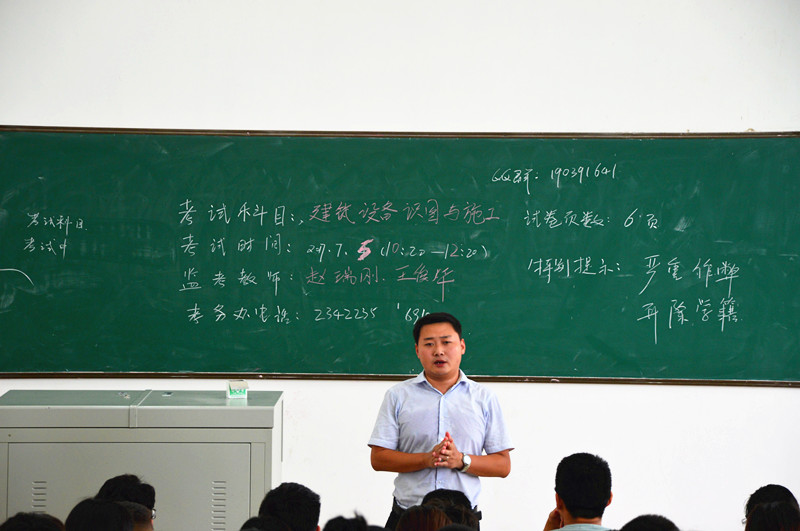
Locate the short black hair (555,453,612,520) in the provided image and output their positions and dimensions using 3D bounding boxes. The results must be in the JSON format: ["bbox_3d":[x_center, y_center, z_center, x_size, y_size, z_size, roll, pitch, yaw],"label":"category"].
[{"bbox_3d":[0.586,0.704,11.100,0.180,0.210,0.205,0,3,-6],"label":"short black hair"}]

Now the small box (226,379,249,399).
[{"bbox_3d":[-0.639,0.488,13.700,0.077,0.069,0.068,0,3,-9],"label":"small box"}]

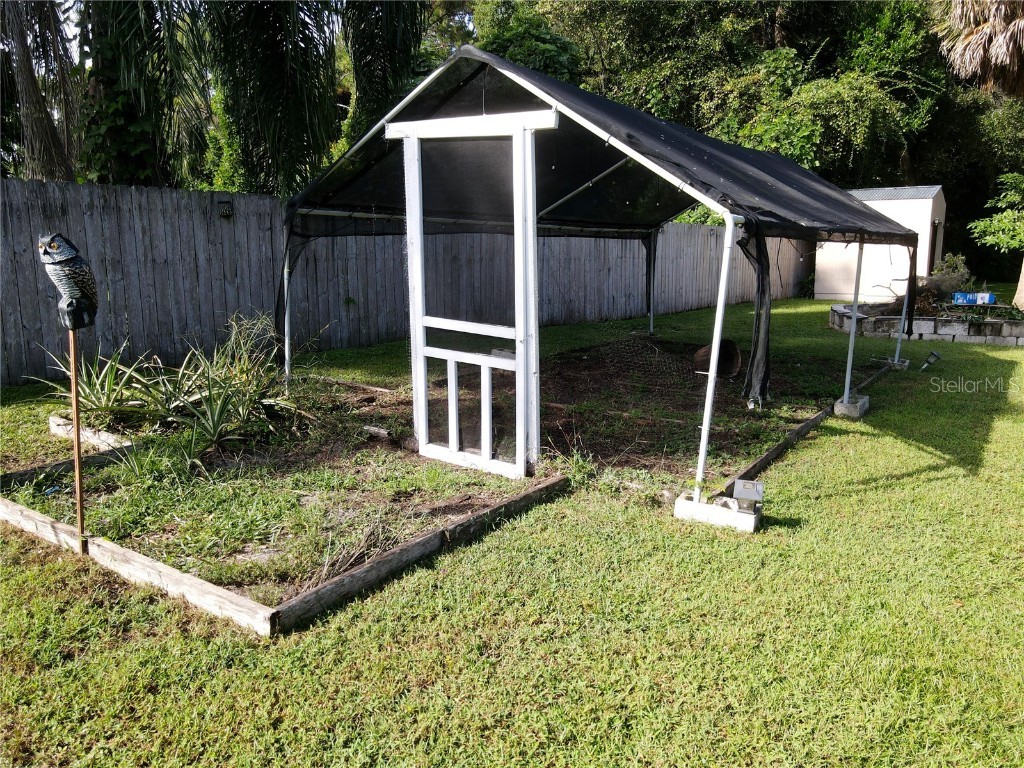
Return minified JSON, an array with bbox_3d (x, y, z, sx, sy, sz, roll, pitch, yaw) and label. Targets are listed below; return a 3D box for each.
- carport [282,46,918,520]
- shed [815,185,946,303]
[{"bbox_3d":[1.523,-1.238,7.009,3.481,2.523,6.335,9,14,35],"label":"carport"},{"bbox_3d":[9.618,-3.639,18.500,2.416,2.939,2.550,8,13,36],"label":"shed"}]

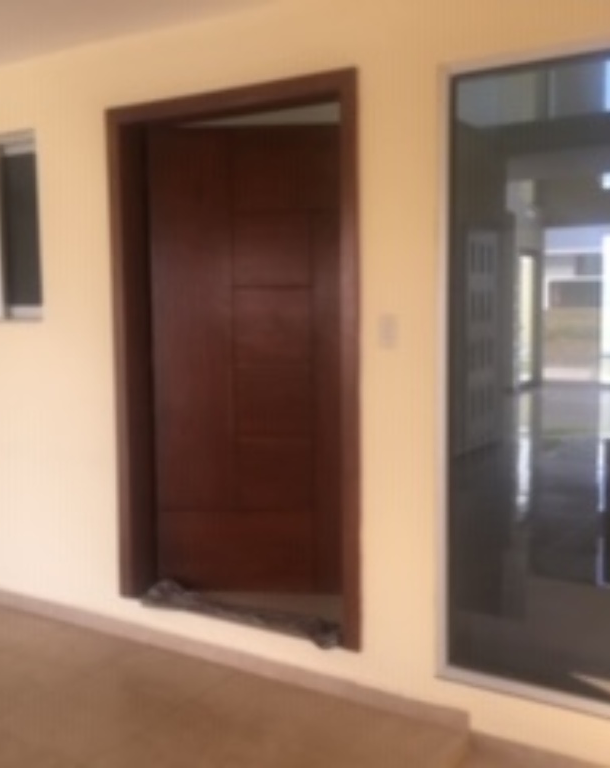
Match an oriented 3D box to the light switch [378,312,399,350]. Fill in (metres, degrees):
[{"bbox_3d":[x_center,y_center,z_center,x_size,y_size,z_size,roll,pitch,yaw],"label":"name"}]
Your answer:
[{"bbox_3d":[0.294,-0.189,3.056,0.078,0.122,0.015,3,7,32],"label":"light switch"}]

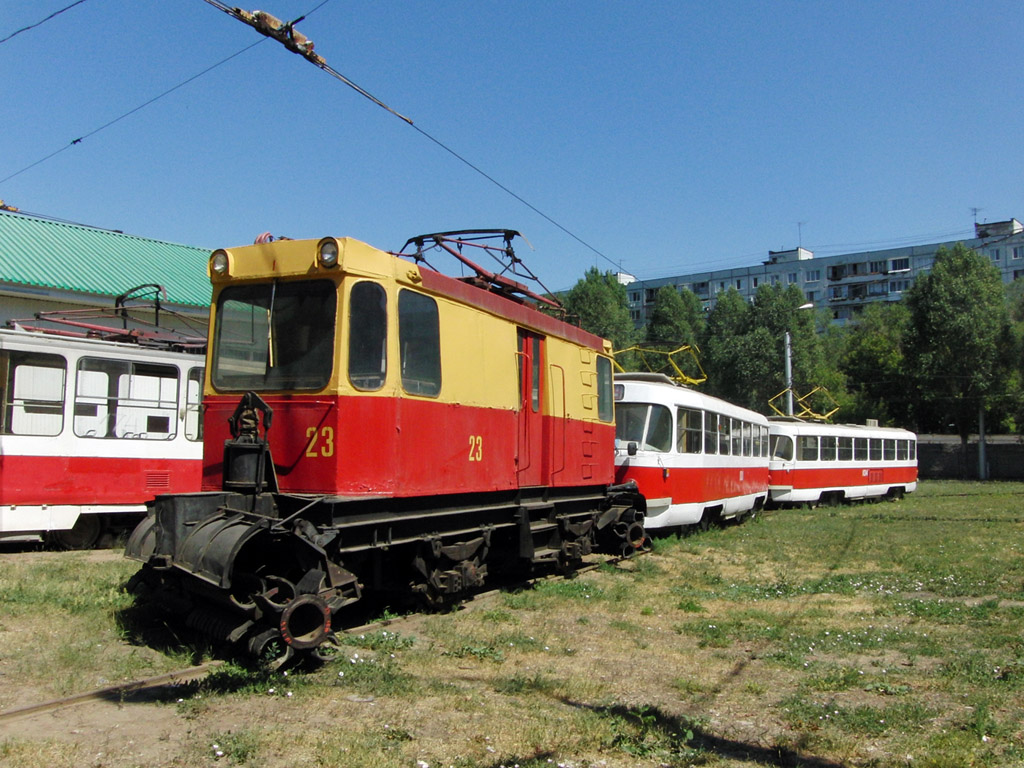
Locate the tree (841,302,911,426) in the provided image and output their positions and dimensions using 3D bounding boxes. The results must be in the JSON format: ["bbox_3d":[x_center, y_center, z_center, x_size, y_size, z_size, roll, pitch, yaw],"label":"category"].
[{"bbox_3d":[25.733,0.456,54.000,5.800,12.357,5.800,0,-6,0],"label":"tree"}]

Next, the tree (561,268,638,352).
[{"bbox_3d":[6.298,-0.837,56.000,5.800,15.436,5.800,0,-6,0],"label":"tree"}]

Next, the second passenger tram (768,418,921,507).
[{"bbox_3d":[13.344,3.217,31.590,13.700,3.150,2.500,6,-9,-43],"label":"second passenger tram"}]

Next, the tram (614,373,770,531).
[{"bbox_3d":[4.637,1.947,19.678,2.500,3.150,13.750,-3,-7,27],"label":"tram"}]

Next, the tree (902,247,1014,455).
[{"bbox_3d":[30.189,-1.555,52.000,7.200,16.024,7.200,0,-6,0],"label":"tree"}]

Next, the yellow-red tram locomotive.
[{"bbox_3d":[-0.826,0.392,10.168,2.650,4.350,8.000,-3,-7,29],"label":"yellow-red tram locomotive"}]

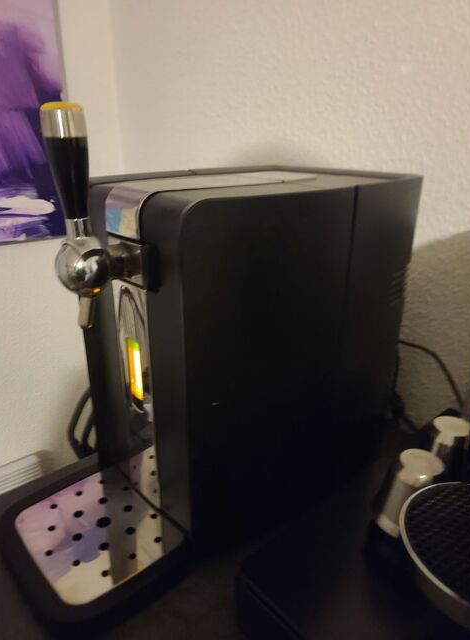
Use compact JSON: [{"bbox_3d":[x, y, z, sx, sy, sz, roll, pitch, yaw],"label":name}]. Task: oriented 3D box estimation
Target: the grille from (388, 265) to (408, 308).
[{"bbox_3d":[0.205,-0.041,0.585,0.013,0.050,0.050,17,27,36],"label":"grille"}]

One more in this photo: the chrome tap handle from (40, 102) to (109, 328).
[{"bbox_3d":[-0.137,-0.081,0.401,0.052,0.191,0.049,-18,28,-40],"label":"chrome tap handle"}]

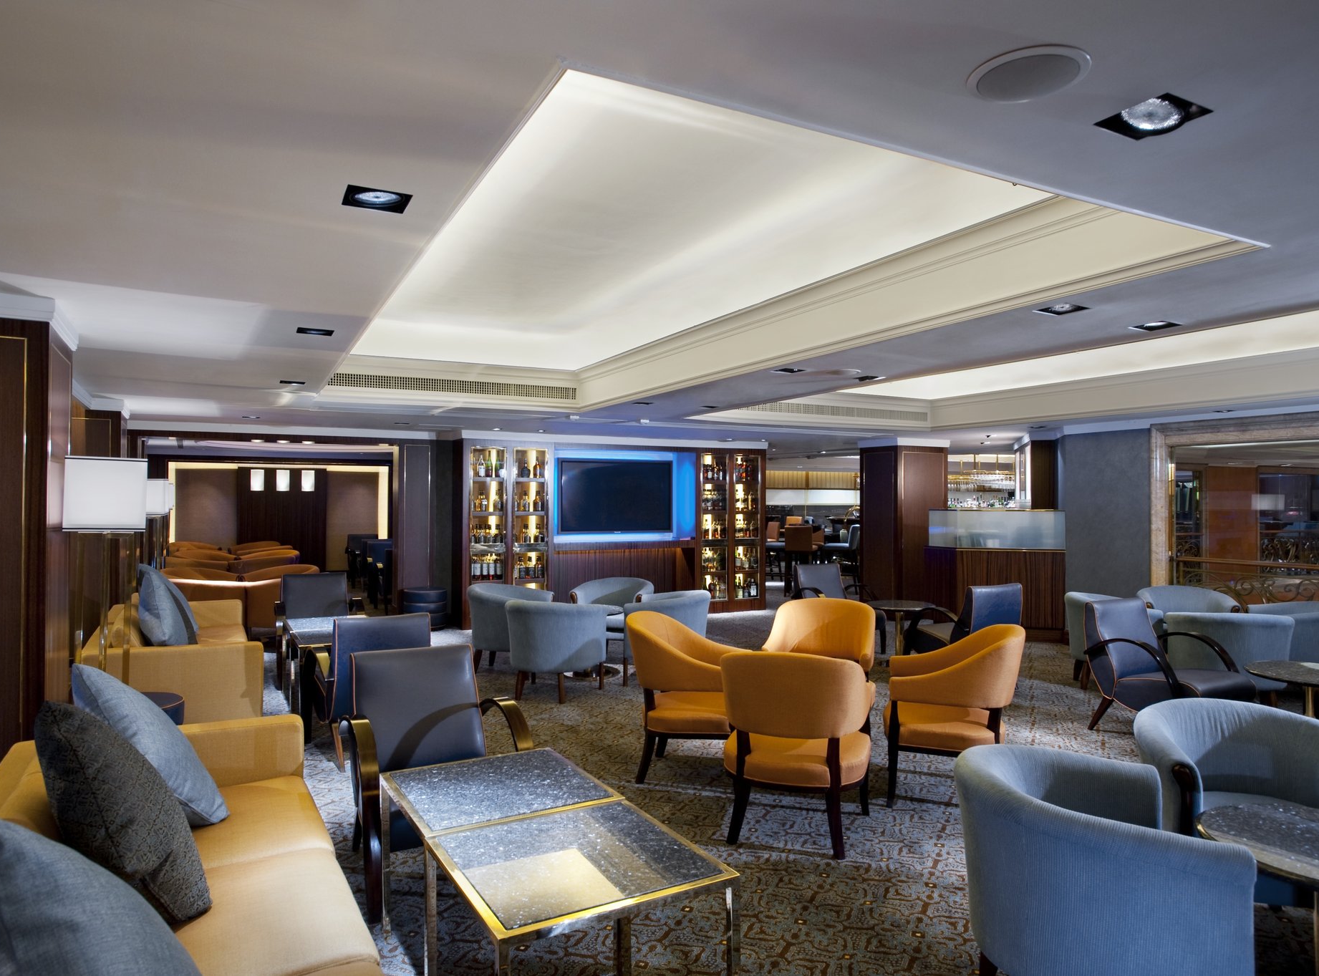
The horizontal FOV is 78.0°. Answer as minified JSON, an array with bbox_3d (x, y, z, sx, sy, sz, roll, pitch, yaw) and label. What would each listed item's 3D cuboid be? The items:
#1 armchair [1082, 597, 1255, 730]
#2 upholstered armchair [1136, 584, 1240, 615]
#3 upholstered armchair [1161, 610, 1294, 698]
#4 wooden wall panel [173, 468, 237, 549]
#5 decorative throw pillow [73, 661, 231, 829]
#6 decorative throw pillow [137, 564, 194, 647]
[{"bbox_3d":[3.050,1.131,4.968,0.645,0.848,0.735,0,-1,-29],"label":"armchair"},{"bbox_3d":[4.466,1.209,6.910,0.704,0.694,0.663,0,-1,27],"label":"upholstered armchair"},{"bbox_3d":[3.966,1.196,5.634,0.704,0.694,0.663,0,-1,21],"label":"upholstered armchair"},{"bbox_3d":[-8.396,0.614,15.072,1.010,1.960,0.050,0,-1,-28],"label":"wooden wall panel"},{"bbox_3d":[-1.606,0.788,2.587,0.200,0.580,0.530,-39,18,-25],"label":"decorative throw pillow"},{"bbox_3d":[-3.437,0.822,5.617,0.180,0.560,0.560,-19,9,-29],"label":"decorative throw pillow"}]

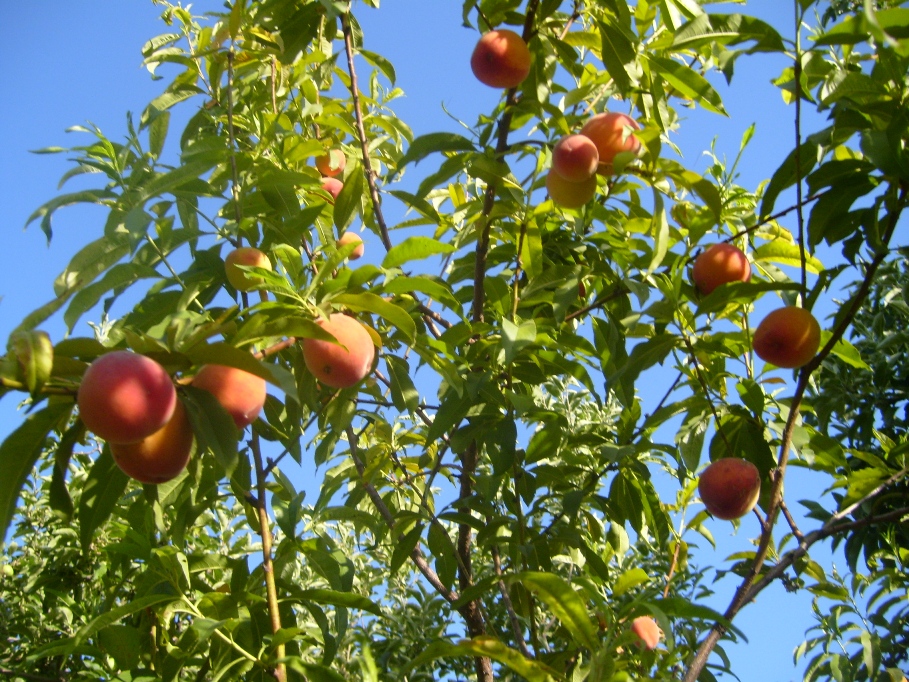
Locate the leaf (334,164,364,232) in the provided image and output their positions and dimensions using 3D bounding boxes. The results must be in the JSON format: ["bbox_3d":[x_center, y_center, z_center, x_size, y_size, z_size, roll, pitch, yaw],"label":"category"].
[{"bbox_3d":[-0.189,-0.256,1.650,0.042,0.125,0.030,21,-9,4],"label":"leaf"}]

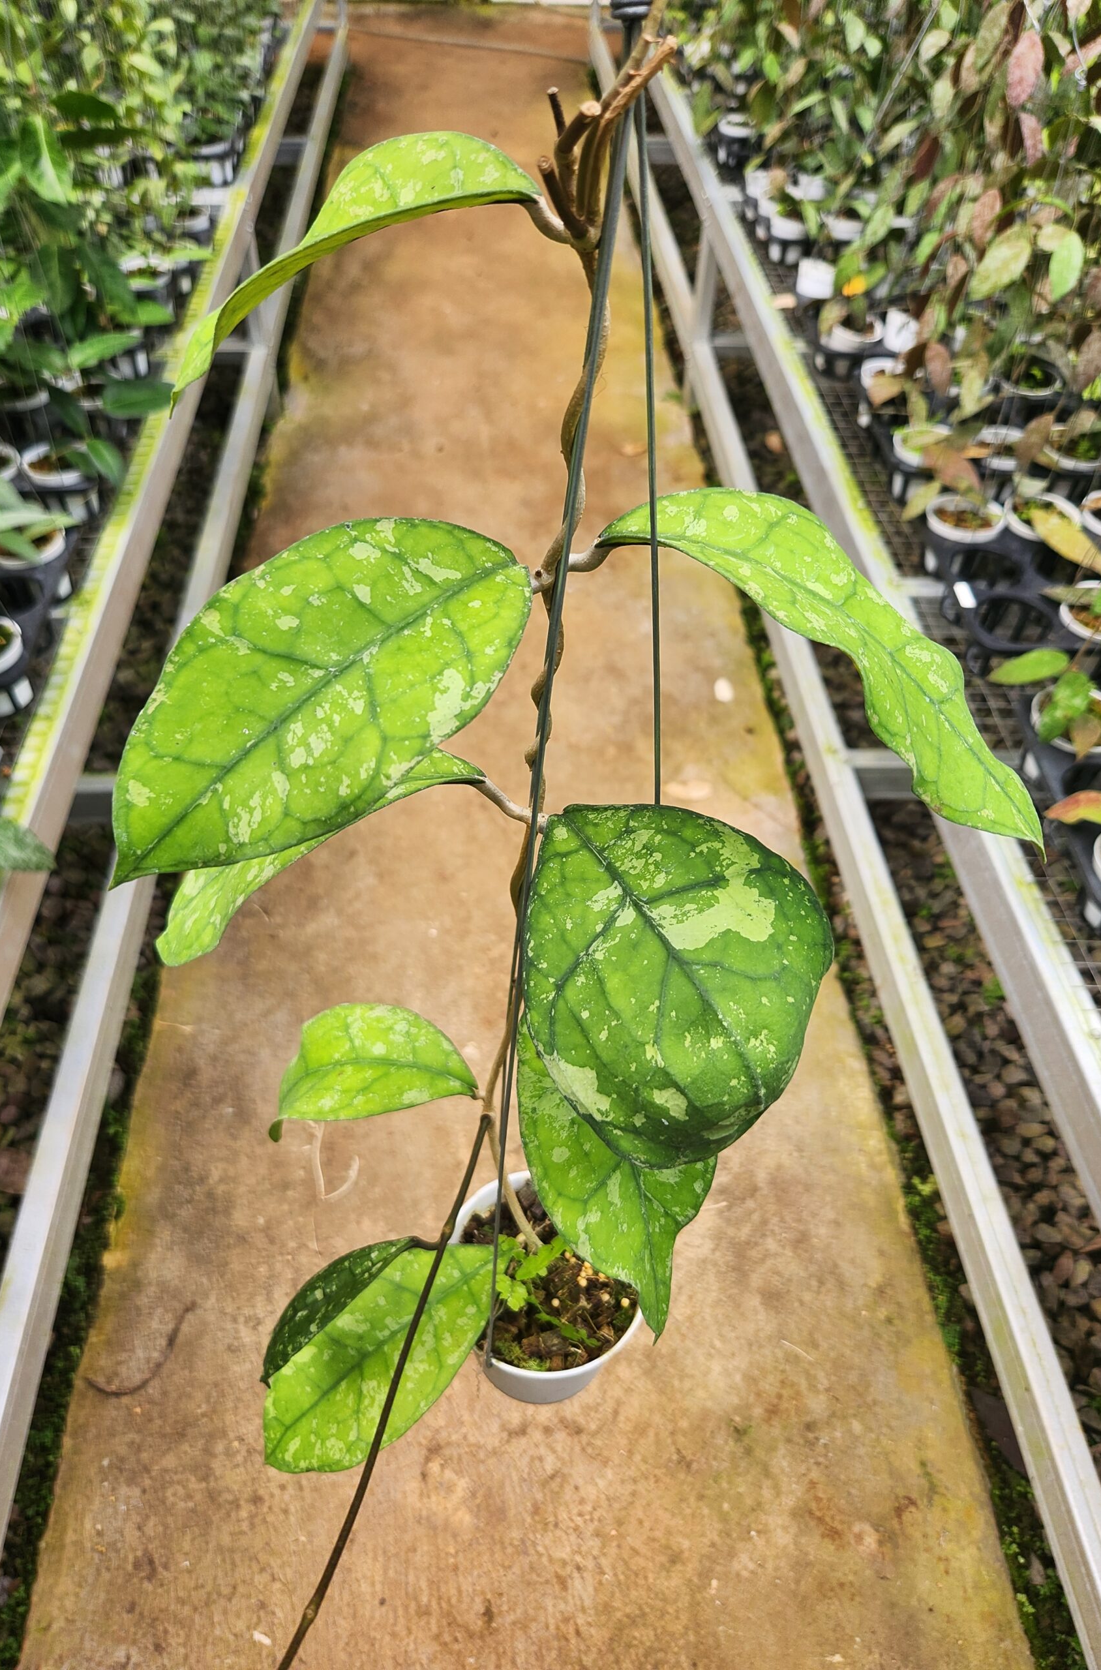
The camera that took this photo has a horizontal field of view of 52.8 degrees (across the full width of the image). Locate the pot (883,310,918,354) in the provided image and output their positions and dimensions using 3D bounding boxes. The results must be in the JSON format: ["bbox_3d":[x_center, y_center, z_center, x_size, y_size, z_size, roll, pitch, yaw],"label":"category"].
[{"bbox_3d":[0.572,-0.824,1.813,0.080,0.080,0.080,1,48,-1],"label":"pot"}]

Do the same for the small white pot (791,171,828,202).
[{"bbox_3d":[0.519,-1.288,2.237,0.100,0.076,0.100,2,48,-2],"label":"small white pot"}]

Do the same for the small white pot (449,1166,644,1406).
[{"bbox_3d":[-0.002,0.236,0.564,0.100,0.088,0.100,1,48,-1],"label":"small white pot"}]

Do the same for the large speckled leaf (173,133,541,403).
[{"bbox_3d":[-0.036,-0.106,0.207,0.084,0.032,0.043,-21,45,18],"label":"large speckled leaf"}]

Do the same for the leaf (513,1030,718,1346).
[{"bbox_3d":[0.022,0.107,0.365,0.070,0.137,0.025,-23,20,-14],"label":"leaf"}]

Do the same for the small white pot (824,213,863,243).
[{"bbox_3d":[0.554,-1.135,2.099,0.100,0.076,0.100,2,48,-2],"label":"small white pot"}]

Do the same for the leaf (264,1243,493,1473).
[{"bbox_3d":[-0.074,0.226,0.478,0.130,0.025,0.068,-40,63,-14],"label":"leaf"}]

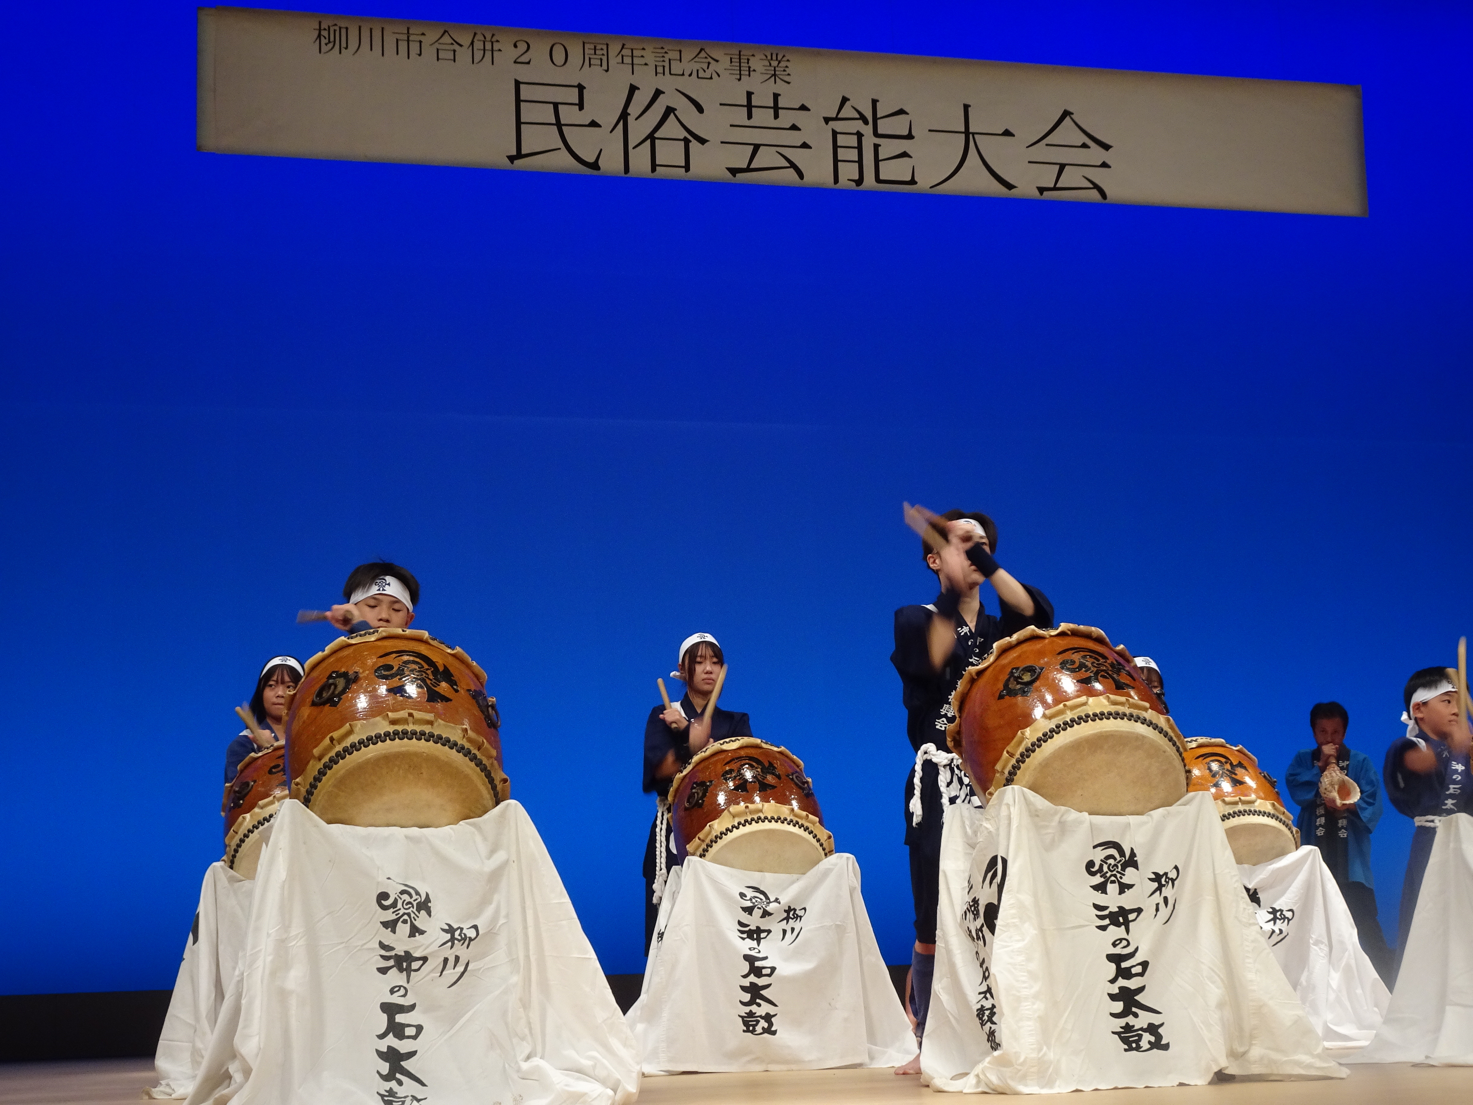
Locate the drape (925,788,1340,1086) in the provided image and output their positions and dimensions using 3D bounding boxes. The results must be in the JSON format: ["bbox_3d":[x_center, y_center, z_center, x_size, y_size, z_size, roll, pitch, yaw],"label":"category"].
[{"bbox_3d":[0.969,0.960,5.766,0.860,0.720,0.780,0,-11,-13],"label":"drape"}]

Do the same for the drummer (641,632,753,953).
[{"bbox_3d":[-0.136,1.094,8.629,0.470,1.610,0.450,0,-11,-10],"label":"drummer"}]

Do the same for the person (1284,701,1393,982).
[{"bbox_3d":[3.022,1.551,11.595,0.520,1.610,0.420,-4,-11,10],"label":"person"}]

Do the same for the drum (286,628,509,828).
[{"bbox_3d":[-0.870,0.529,5.891,0.550,0.550,0.550,0,29,-12],"label":"drum"}]

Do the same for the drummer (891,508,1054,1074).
[{"bbox_3d":[0.668,0.668,6.587,0.530,1.620,0.520,1,-11,-16],"label":"drummer"}]

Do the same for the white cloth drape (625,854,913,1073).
[{"bbox_3d":[0.102,1.424,8.025,0.860,0.720,0.800,0,-11,-12],"label":"white cloth drape"}]

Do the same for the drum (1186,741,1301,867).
[{"bbox_3d":[1.827,1.049,8.797,0.550,0.550,0.550,0,29,-12],"label":"drum"}]

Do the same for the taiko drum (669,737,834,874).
[{"bbox_3d":[0.043,0.999,8.157,0.550,0.550,0.550,0,29,-12],"label":"taiko drum"}]

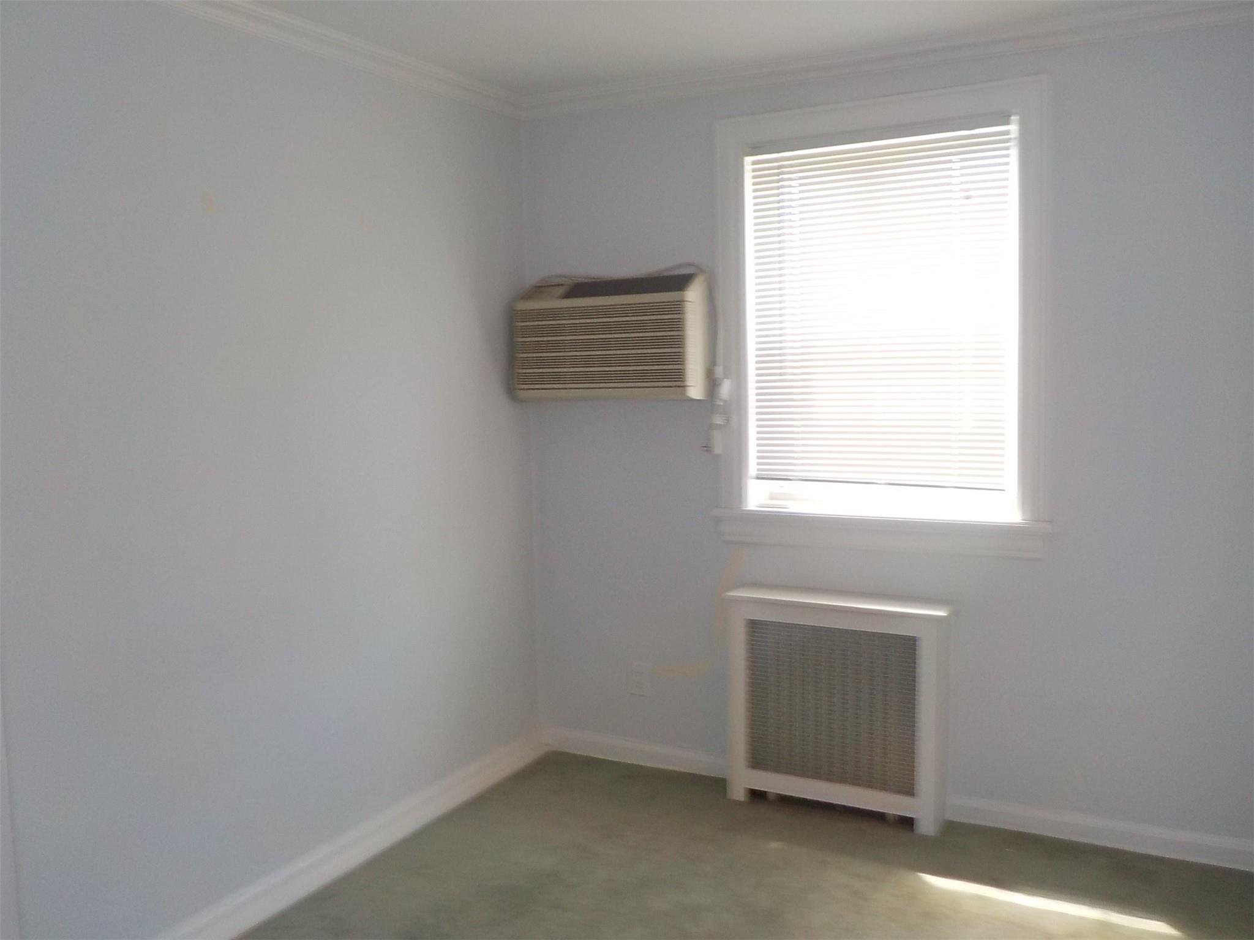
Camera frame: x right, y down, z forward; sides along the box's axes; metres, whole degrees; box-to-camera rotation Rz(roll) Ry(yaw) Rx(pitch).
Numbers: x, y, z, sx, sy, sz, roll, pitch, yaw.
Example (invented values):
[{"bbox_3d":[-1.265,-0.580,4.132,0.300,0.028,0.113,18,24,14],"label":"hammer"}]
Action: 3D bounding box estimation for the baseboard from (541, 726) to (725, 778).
[{"bbox_3d":[0.030,1.007,3.880,0.752,0.086,0.015,2,7,28],"label":"baseboard"}]

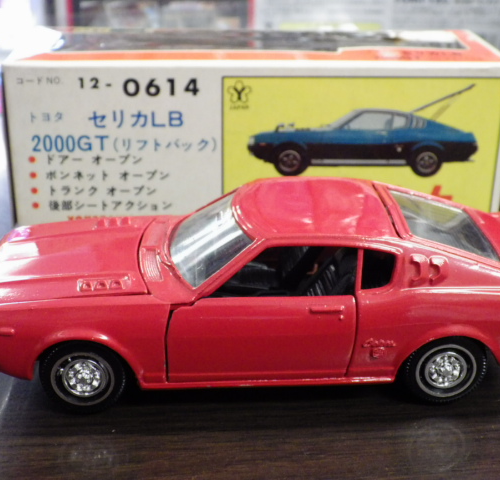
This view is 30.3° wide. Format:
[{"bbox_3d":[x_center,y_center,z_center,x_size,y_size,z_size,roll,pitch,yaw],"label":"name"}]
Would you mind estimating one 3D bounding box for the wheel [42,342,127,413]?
[{"bbox_3d":[-0.036,0.028,0.200,0.018,0.018,0.006,-1,24,-2],"label":"wheel"}]

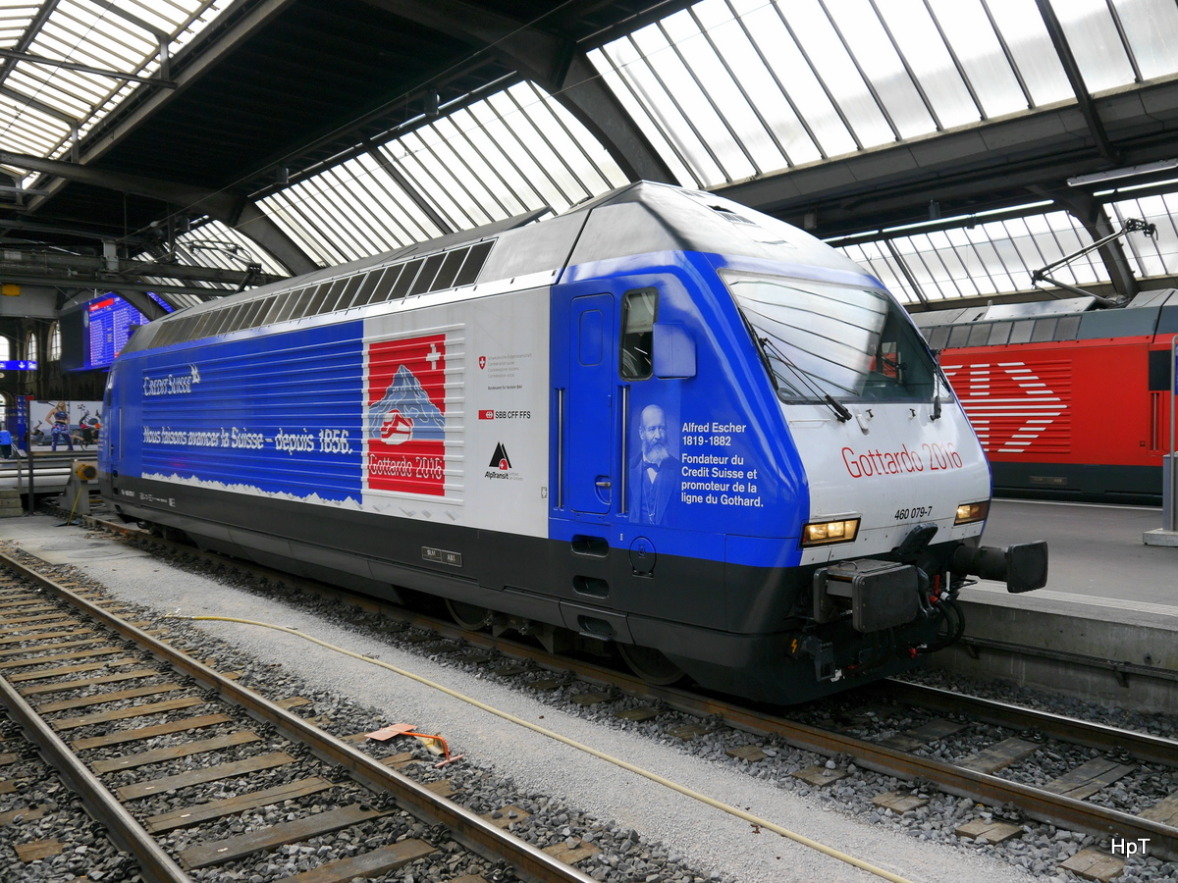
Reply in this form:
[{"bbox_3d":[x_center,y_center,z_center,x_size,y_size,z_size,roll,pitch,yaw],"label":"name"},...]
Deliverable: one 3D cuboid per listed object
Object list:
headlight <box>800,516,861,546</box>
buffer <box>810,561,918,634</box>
[{"bbox_3d":[1.599,0.606,6.767,0.520,0.165,0.100,-2,2,-34],"label":"headlight"},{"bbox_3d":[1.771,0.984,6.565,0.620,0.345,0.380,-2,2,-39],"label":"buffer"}]

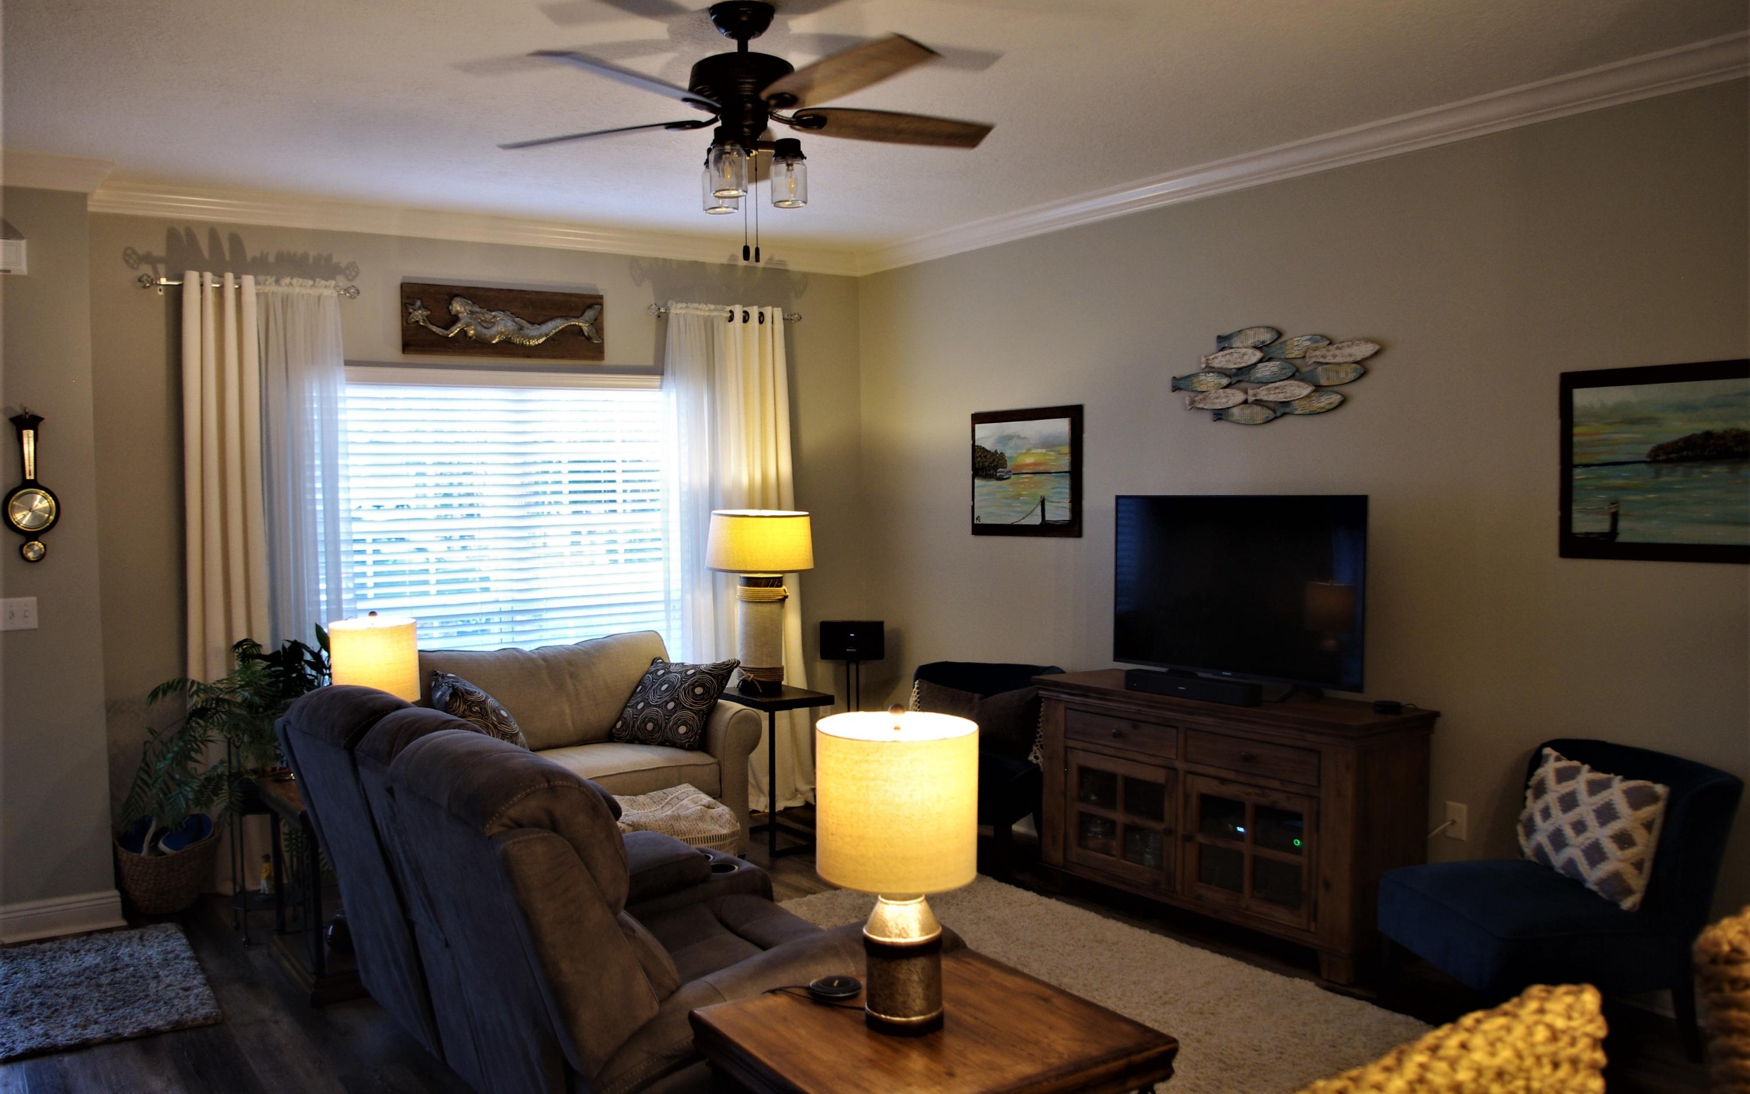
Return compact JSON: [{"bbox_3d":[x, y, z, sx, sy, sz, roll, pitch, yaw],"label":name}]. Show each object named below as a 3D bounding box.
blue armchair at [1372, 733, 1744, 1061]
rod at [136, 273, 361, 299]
[{"bbox_3d":[1.850,0.976,3.635,0.700,0.790,0.660,-1,3,-14],"label":"blue armchair"},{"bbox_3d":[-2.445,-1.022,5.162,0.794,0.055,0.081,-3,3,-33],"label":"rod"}]

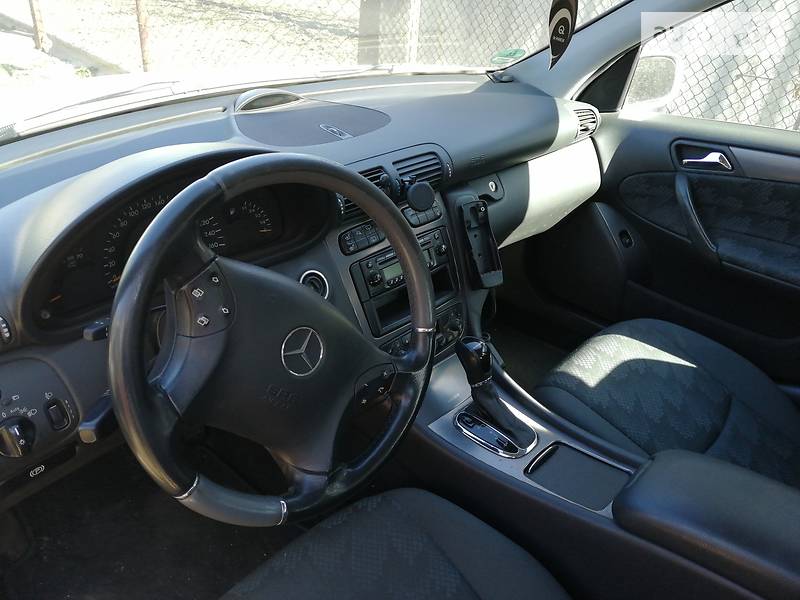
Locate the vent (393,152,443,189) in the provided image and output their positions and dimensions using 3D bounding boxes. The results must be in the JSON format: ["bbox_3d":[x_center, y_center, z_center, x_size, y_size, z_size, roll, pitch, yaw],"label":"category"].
[{"bbox_3d":[0.022,-0.208,1.050,0.105,0.066,0.040,-25,21,-38],"label":"vent"}]

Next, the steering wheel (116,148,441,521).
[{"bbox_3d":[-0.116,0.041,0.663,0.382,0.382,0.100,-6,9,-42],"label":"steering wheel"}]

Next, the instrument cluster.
[{"bbox_3d":[-0.295,-0.074,0.800,0.350,0.135,0.060,-25,21,-38],"label":"instrument cluster"}]

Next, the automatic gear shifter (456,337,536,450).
[{"bbox_3d":[0.157,0.148,0.991,0.080,0.155,0.135,-25,41,-38],"label":"automatic gear shifter"}]

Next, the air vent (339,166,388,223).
[{"bbox_3d":[-0.064,-0.168,0.976,0.103,0.066,0.040,-25,21,-38],"label":"air vent"}]

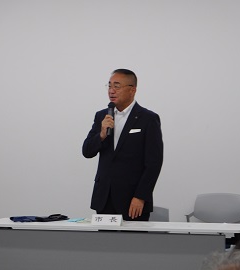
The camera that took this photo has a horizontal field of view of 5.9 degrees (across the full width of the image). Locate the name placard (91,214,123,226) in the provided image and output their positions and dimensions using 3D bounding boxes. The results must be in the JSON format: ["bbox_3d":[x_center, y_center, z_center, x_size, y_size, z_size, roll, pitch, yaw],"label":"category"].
[{"bbox_3d":[-0.082,0.565,15.481,0.200,0.070,0.060,1,2,17],"label":"name placard"}]

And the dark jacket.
[{"bbox_3d":[0.017,0.155,16.100,0.540,0.760,0.350,1,2,30],"label":"dark jacket"}]

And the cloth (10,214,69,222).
[{"bbox_3d":[-0.553,0.564,15.861,0.350,0.042,0.230,1,2,17],"label":"cloth"}]

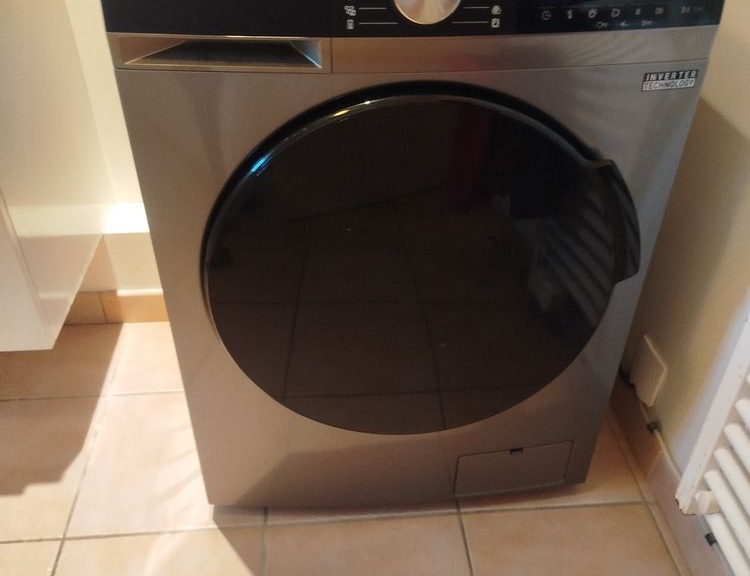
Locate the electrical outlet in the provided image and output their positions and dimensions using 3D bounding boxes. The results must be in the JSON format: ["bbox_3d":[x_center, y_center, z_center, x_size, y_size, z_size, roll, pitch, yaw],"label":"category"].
[{"bbox_3d":[0.435,0.130,1.101,0.018,0.090,0.078,-2,36,-4],"label":"electrical outlet"}]

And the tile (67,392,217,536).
[{"bbox_3d":[-0.335,0.290,1.197,0.302,0.012,0.302,-2,36,-4],"label":"tile"}]

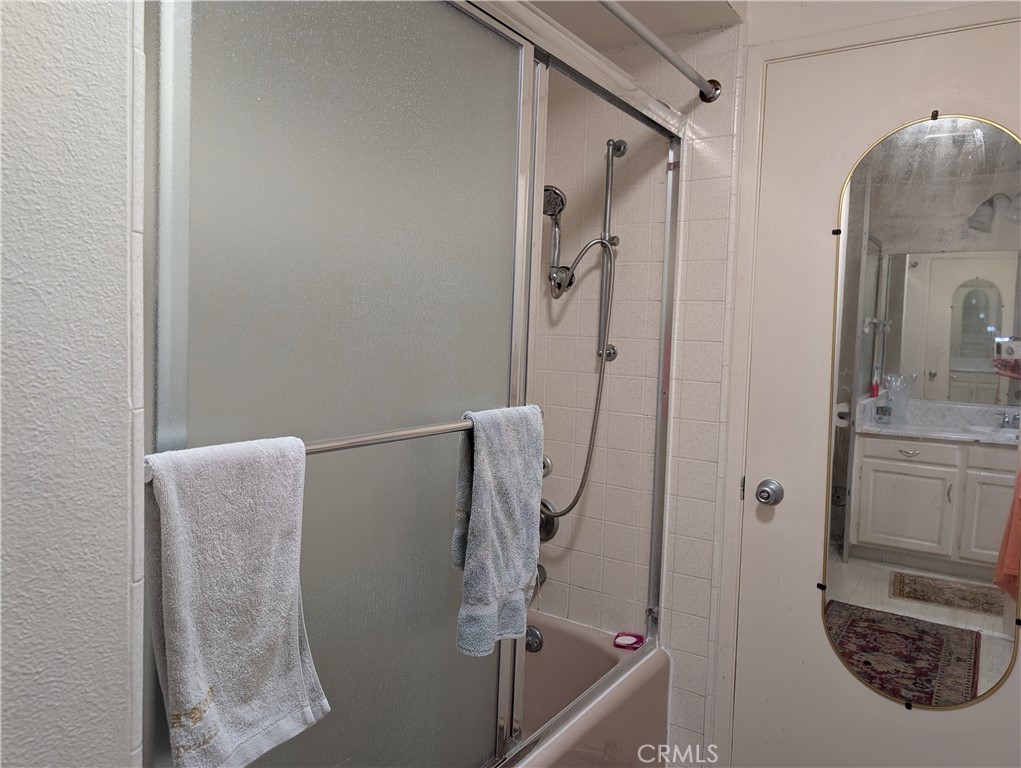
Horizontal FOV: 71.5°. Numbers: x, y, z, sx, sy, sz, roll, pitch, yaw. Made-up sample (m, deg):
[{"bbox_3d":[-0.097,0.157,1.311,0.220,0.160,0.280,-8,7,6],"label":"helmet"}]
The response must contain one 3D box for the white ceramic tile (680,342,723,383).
[{"bbox_3d":[0.528,-0.062,1.942,0.108,0.108,0.010,4,4,33],"label":"white ceramic tile"}]

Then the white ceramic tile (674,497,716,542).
[{"bbox_3d":[0.508,0.371,1.946,0.108,0.107,0.009,4,5,36],"label":"white ceramic tile"}]

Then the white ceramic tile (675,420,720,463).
[{"bbox_3d":[0.521,0.157,1.960,0.108,0.108,0.009,4,4,34],"label":"white ceramic tile"}]

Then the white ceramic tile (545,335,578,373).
[{"bbox_3d":[0.160,-0.087,2.174,0.108,0.107,0.009,4,5,36],"label":"white ceramic tile"}]

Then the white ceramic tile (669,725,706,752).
[{"bbox_3d":[0.493,1.028,2.010,0.108,0.108,0.010,4,4,33],"label":"white ceramic tile"}]

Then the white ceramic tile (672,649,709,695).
[{"bbox_3d":[0.500,0.810,1.996,0.108,0.108,0.010,4,4,33],"label":"white ceramic tile"}]

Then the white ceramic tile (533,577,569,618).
[{"bbox_3d":[0.138,0.676,2.239,0.108,0.108,0.009,4,4,34],"label":"white ceramic tile"}]

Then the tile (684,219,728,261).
[{"bbox_3d":[0.538,-0.389,1.925,0.108,0.108,0.009,4,4,34],"label":"tile"}]

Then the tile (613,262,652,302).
[{"bbox_3d":[0.345,-0.289,2.030,0.108,0.107,0.009,4,5,36],"label":"tile"}]

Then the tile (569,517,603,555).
[{"bbox_3d":[0.236,0.464,2.164,0.108,0.108,0.009,4,4,34],"label":"tile"}]

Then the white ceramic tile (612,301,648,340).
[{"bbox_3d":[0.348,-0.184,2.054,0.108,0.108,0.010,4,4,33],"label":"white ceramic tile"}]

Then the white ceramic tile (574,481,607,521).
[{"bbox_3d":[0.239,0.355,2.157,0.108,0.108,0.009,4,4,34],"label":"white ceramic tile"}]

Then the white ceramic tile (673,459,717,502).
[{"bbox_3d":[0.518,0.266,1.967,0.108,0.108,0.009,4,4,34],"label":"white ceramic tile"}]

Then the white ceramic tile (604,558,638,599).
[{"bbox_3d":[0.322,0.573,2.089,0.108,0.107,0.009,4,5,36],"label":"white ceramic tile"}]

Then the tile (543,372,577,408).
[{"bbox_3d":[0.158,0.021,2.197,0.108,0.108,0.009,4,4,34],"label":"tile"}]

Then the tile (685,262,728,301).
[{"bbox_3d":[0.534,-0.280,1.928,0.108,0.108,0.010,4,4,33],"label":"tile"}]

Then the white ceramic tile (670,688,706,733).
[{"bbox_3d":[0.493,0.910,1.983,0.108,0.107,0.009,4,5,36],"label":"white ceramic tile"}]

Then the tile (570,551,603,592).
[{"bbox_3d":[0.233,0.572,2.161,0.108,0.108,0.010,4,4,33],"label":"tile"}]

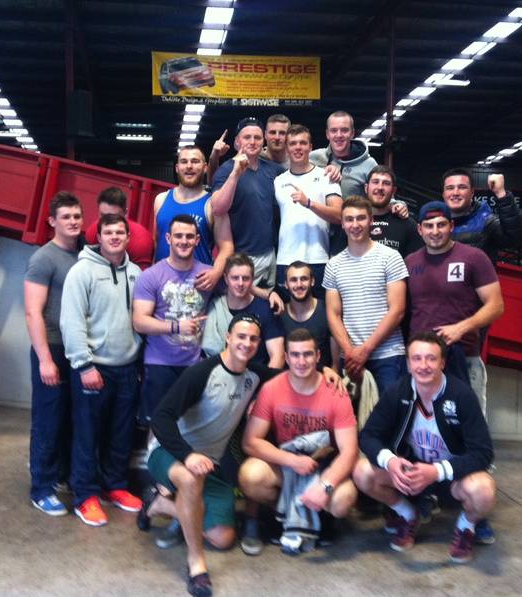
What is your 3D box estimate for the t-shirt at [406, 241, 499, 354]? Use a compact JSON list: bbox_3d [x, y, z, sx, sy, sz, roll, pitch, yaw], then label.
[{"bbox_3d":[1.100,0.010,4.700,0.560,0.680,0.320,1,3,19],"label":"t-shirt"}]

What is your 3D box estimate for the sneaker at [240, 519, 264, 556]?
[{"bbox_3d":[-0.042,1.248,4.306,0.115,0.120,0.300,0,3,3],"label":"sneaker"}]

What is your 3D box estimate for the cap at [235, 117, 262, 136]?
[{"bbox_3d":[-0.074,-1.150,5.400,0.180,0.140,0.260,0,3,-3],"label":"cap"}]

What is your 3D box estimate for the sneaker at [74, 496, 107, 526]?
[{"bbox_3d":[-1.012,1.250,4.800,0.115,0.120,0.310,-1,3,-27],"label":"sneaker"}]

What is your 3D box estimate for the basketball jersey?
[{"bbox_3d":[-0.495,-0.360,5.150,0.400,0.700,0.280,0,3,-6],"label":"basketball jersey"}]

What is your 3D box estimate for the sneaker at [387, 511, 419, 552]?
[{"bbox_3d":[0.771,1.241,4.346,0.115,0.130,0.300,1,3,11],"label":"sneaker"}]

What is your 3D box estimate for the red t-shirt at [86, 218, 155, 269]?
[{"bbox_3d":[-0.963,-0.200,5.450,0.500,0.680,0.280,0,3,-3],"label":"red t-shirt"}]

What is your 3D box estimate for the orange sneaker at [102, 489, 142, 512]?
[{"bbox_3d":[-0.868,1.240,5.030,0.115,0.120,0.310,-2,3,-37],"label":"orange sneaker"}]

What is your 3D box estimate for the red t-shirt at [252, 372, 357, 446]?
[{"bbox_3d":[0.227,0.643,4.220,0.540,0.530,0.350,0,3,3],"label":"red t-shirt"}]

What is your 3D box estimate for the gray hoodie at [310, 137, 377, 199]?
[{"bbox_3d":[0.577,-0.736,5.450,0.580,0.680,0.330,0,3,7],"label":"gray hoodie"}]

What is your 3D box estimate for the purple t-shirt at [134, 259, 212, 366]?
[{"bbox_3d":[-0.506,0.082,4.730,0.490,0.650,0.300,-1,3,-13],"label":"purple t-shirt"}]

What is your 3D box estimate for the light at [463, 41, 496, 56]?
[{"bbox_3d":[6.480,-7.416,24.000,0.660,0.100,1.050,0,3,-8],"label":"light"}]

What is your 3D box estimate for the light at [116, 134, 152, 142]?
[{"bbox_3d":[-4.420,-5.550,28.000,1.250,0.180,0.260,0,3,-9],"label":"light"}]

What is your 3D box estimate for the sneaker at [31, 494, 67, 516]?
[{"bbox_3d":[-1.273,1.223,4.913,0.115,0.110,0.300,-2,4,-38],"label":"sneaker"}]

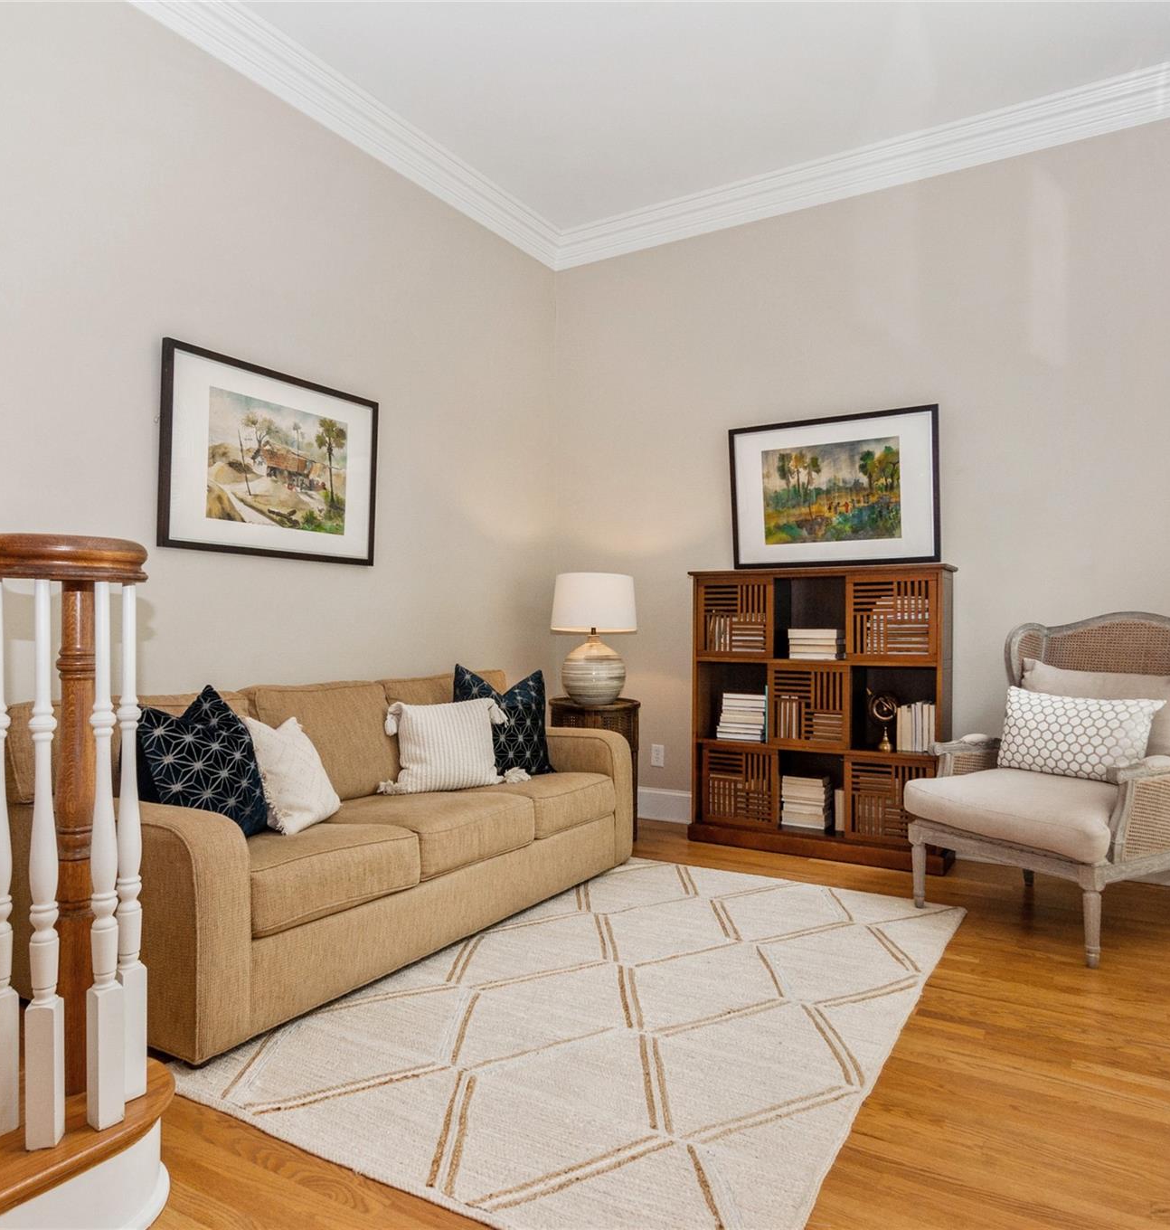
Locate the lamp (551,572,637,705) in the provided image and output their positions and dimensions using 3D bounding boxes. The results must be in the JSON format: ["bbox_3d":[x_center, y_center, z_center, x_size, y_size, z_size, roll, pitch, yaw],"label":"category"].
[{"bbox_3d":[0.052,0.122,4.327,0.449,0.685,0.449,0,0,0],"label":"lamp"}]

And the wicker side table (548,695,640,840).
[{"bbox_3d":[0.056,0.818,4.321,0.477,0.699,0.477,0,0,0],"label":"wicker side table"}]

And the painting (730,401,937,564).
[{"bbox_3d":[1.253,-0.629,4.205,1.034,0.763,0.036,0,3,29],"label":"painting"}]

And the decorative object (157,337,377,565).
[{"bbox_3d":[-1.241,-0.612,3.375,0.034,0.755,1.011,5,2,33],"label":"decorative object"}]

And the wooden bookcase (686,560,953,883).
[{"bbox_3d":[1.154,0.476,4.119,1.226,1.388,0.322,0,-1,30],"label":"wooden bookcase"}]

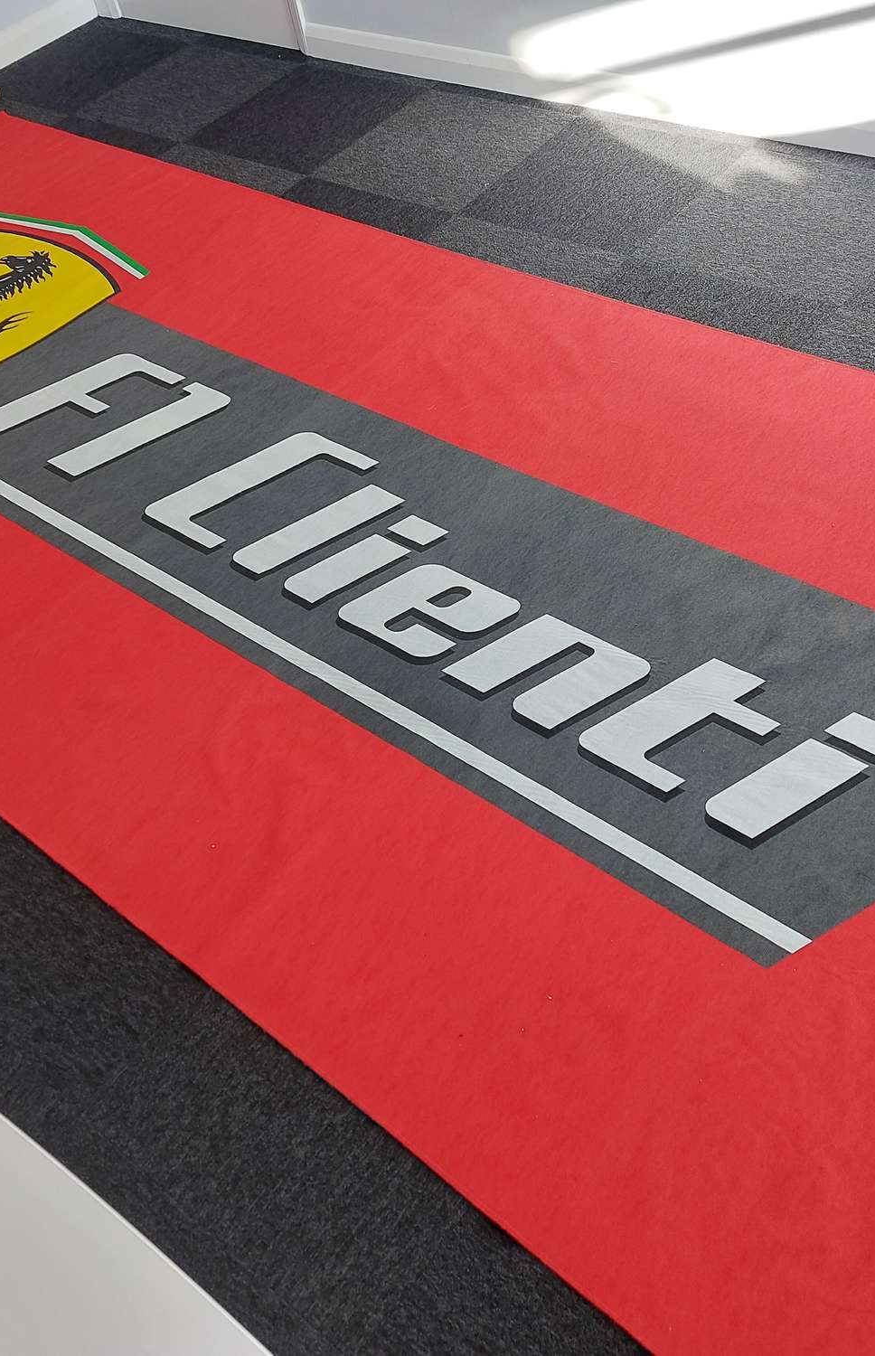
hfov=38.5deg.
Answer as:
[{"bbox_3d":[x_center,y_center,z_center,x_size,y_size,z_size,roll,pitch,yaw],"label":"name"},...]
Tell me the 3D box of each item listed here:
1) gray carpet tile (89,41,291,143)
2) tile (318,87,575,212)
[{"bbox_3d":[-0.752,-1.771,3.792,0.500,0.010,0.500,27,60,31],"label":"gray carpet tile"},{"bbox_3d":[0.011,-1.384,3.275,0.500,0.010,0.500,27,60,31],"label":"tile"}]

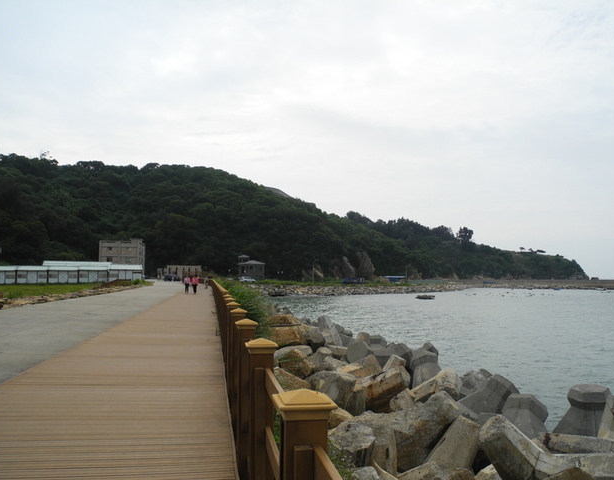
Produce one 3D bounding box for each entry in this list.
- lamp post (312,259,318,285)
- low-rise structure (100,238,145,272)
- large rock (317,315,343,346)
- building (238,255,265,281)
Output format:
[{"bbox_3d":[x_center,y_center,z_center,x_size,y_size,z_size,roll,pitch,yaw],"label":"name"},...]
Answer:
[{"bbox_3d":[2.196,7.565,124.452,1.500,5.778,0.250,-2,-5,26],"label":"lamp post"},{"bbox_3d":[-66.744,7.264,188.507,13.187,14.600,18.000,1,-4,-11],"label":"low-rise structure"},{"bbox_3d":[1.236,4.812,27.226,1.150,1.650,1.150,2,-4,-15],"label":"large rock"},{"bbox_3d":[-17.527,9.019,164.769,8.400,8.382,8.200,1,-4,-5],"label":"building"}]

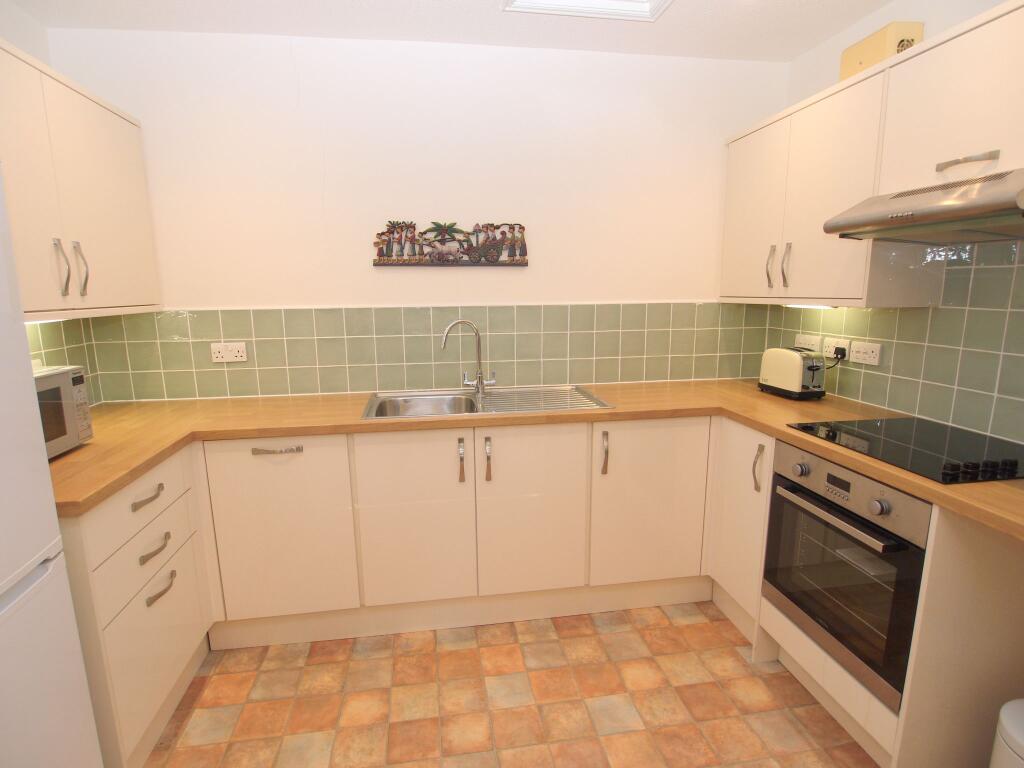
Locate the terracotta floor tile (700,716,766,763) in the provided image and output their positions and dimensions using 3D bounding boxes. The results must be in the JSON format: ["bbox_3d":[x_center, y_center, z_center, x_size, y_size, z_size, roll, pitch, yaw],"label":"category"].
[{"bbox_3d":[0.684,1.095,1.635,0.155,0.010,0.154,-2,10,-9],"label":"terracotta floor tile"}]

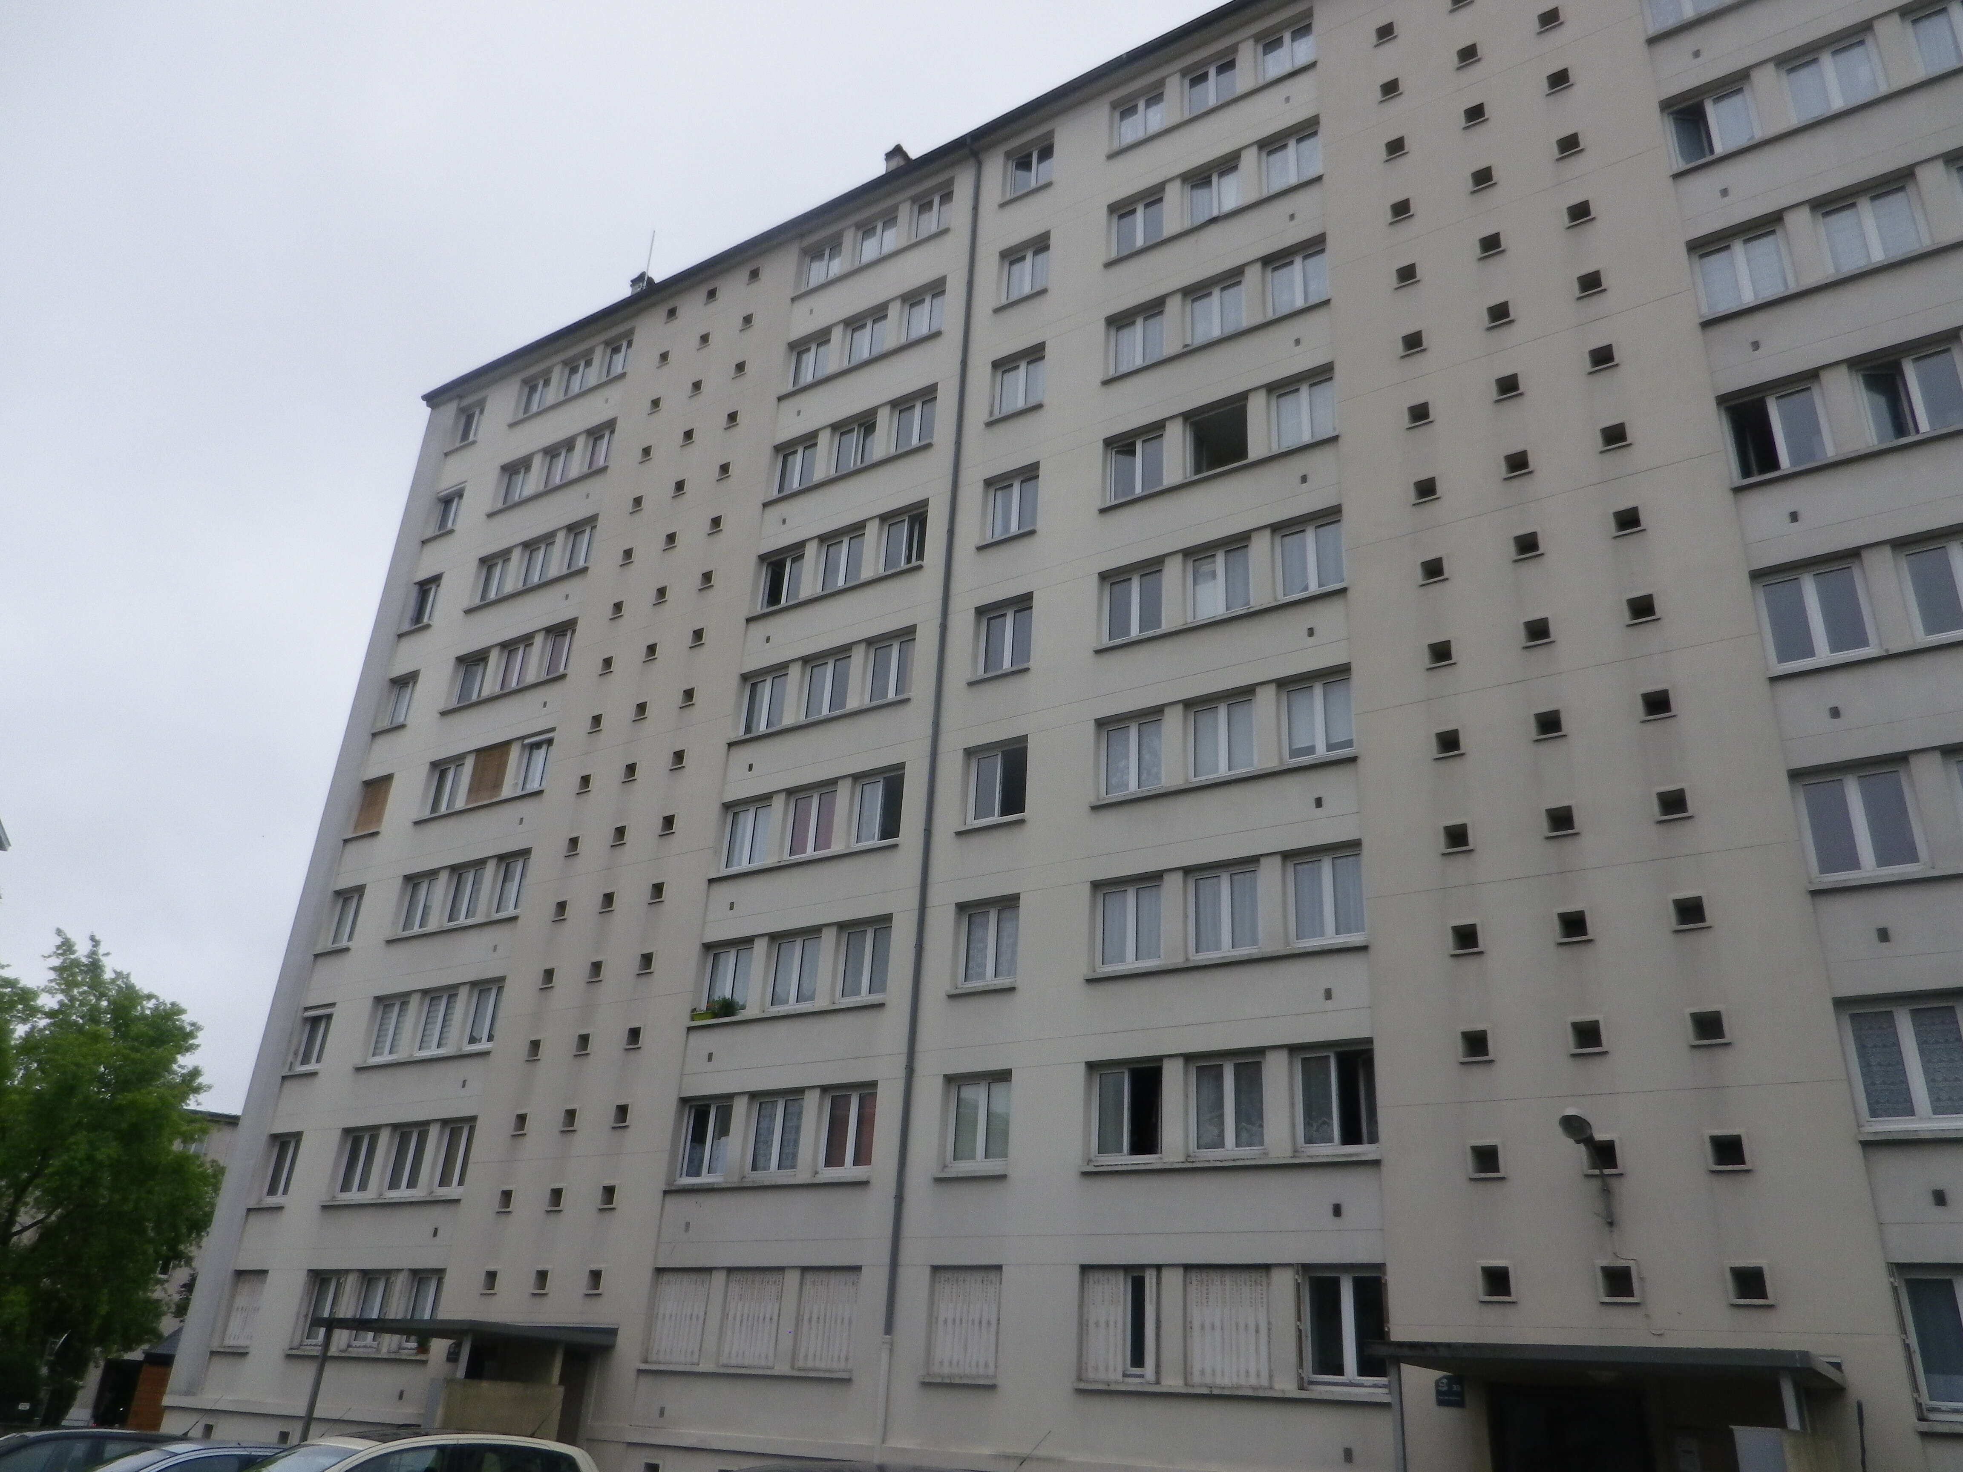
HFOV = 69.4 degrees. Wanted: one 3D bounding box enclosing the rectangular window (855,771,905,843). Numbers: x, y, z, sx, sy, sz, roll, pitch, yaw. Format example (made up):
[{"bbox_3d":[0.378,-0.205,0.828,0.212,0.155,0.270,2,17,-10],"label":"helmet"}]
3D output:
[{"bbox_3d":[-1.703,1.266,24.445,1.108,1.289,0.140,-13,-30,31],"label":"rectangular window"}]

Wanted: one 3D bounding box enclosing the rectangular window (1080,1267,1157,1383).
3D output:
[{"bbox_3d":[1.881,7.624,18.364,1.191,1.346,0.160,-13,-30,31],"label":"rectangular window"}]

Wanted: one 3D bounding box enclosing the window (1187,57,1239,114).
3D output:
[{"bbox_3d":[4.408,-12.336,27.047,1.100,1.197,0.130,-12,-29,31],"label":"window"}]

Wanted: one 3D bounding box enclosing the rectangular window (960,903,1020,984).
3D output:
[{"bbox_3d":[0.163,3.250,22.031,1.108,1.289,0.140,-13,-30,31],"label":"rectangular window"}]

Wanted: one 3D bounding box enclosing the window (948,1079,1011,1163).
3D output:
[{"bbox_3d":[0.039,5.674,20.858,1.200,1.251,0.120,-13,-30,31],"label":"window"}]

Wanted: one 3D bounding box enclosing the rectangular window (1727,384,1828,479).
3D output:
[{"bbox_3d":[10.374,-3.966,18.473,1.130,1.240,0.120,-13,-29,31],"label":"rectangular window"}]

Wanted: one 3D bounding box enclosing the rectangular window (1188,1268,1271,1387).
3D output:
[{"bbox_3d":[3.107,7.316,17.582,1.169,1.390,0.100,-13,-30,31],"label":"rectangular window"}]

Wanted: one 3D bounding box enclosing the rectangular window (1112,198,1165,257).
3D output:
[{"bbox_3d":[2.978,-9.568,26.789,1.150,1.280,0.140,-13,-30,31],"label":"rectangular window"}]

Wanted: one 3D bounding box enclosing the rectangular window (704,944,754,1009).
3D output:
[{"bbox_3d":[-4.355,4.265,24.804,1.224,1.251,0.120,-13,-30,31],"label":"rectangular window"}]

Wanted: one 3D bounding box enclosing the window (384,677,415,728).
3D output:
[{"bbox_3d":[-13.945,-0.787,34.441,1.194,1.251,0.120,-13,-30,31],"label":"window"}]

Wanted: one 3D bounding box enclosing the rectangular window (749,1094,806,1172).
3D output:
[{"bbox_3d":[-3.320,6.488,23.072,1.090,1.251,0.130,-12,-29,31],"label":"rectangular window"}]

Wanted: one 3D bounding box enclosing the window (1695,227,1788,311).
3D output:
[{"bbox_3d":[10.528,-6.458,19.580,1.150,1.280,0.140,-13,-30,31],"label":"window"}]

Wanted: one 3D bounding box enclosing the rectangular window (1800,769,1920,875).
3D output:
[{"bbox_3d":[9.896,1.016,15.935,1.130,1.320,0.120,-13,-30,31],"label":"rectangular window"}]

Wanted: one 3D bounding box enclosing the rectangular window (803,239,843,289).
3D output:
[{"bbox_3d":[-3.485,-10.357,31.716,1.130,1.320,0.120,-13,-30,31],"label":"rectangular window"}]

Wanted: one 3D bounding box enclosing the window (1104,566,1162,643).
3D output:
[{"bbox_3d":[2.506,-2.147,23.267,1.100,1.251,0.130,-12,-29,31],"label":"window"}]

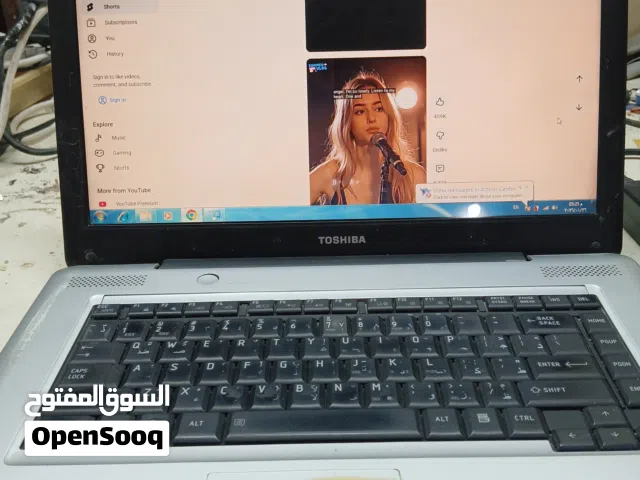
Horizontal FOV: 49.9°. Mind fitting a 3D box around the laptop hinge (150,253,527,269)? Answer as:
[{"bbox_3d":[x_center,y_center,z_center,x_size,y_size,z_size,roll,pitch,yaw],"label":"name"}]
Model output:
[{"bbox_3d":[0.014,0.014,0.452,0.240,0.011,0.013,-1,29,1],"label":"laptop hinge"}]

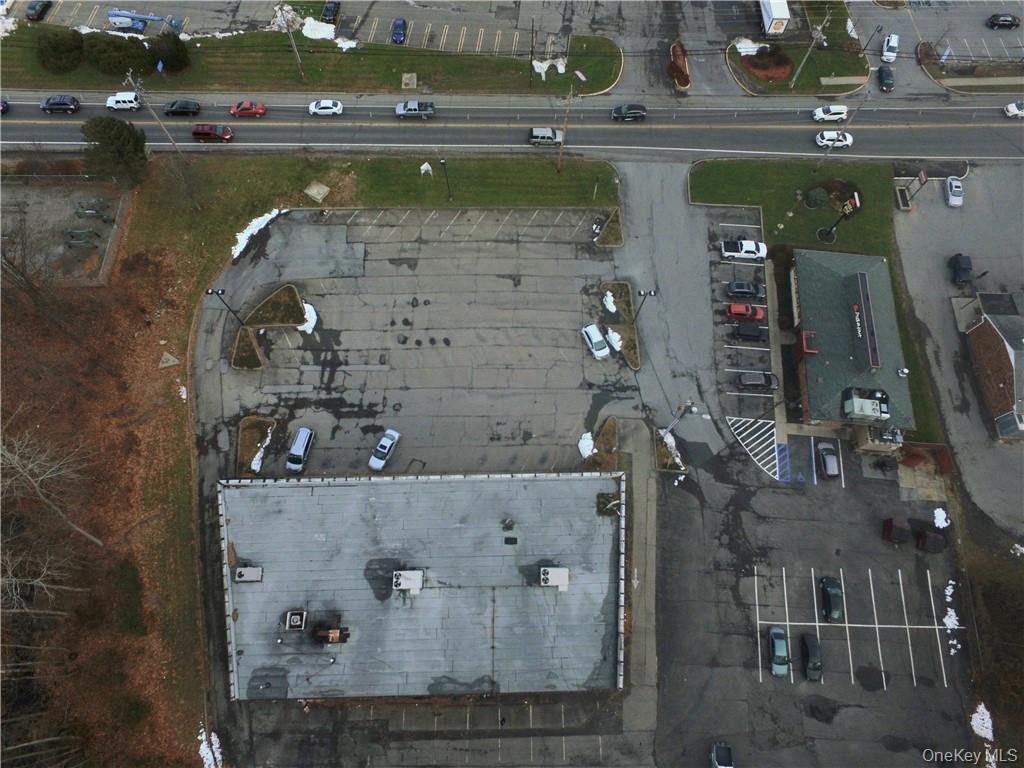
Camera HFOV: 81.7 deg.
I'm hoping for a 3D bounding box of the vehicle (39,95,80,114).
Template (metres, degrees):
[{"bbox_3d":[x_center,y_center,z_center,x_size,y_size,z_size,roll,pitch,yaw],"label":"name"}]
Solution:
[{"bbox_3d":[-65.010,-40.183,84.792,4.927,1.728,1.913,0,69,-1],"label":"vehicle"}]

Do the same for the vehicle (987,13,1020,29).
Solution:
[{"bbox_3d":[78.849,-58.137,94.729,4.788,1.429,1.816,-3,69,-2],"label":"vehicle"}]

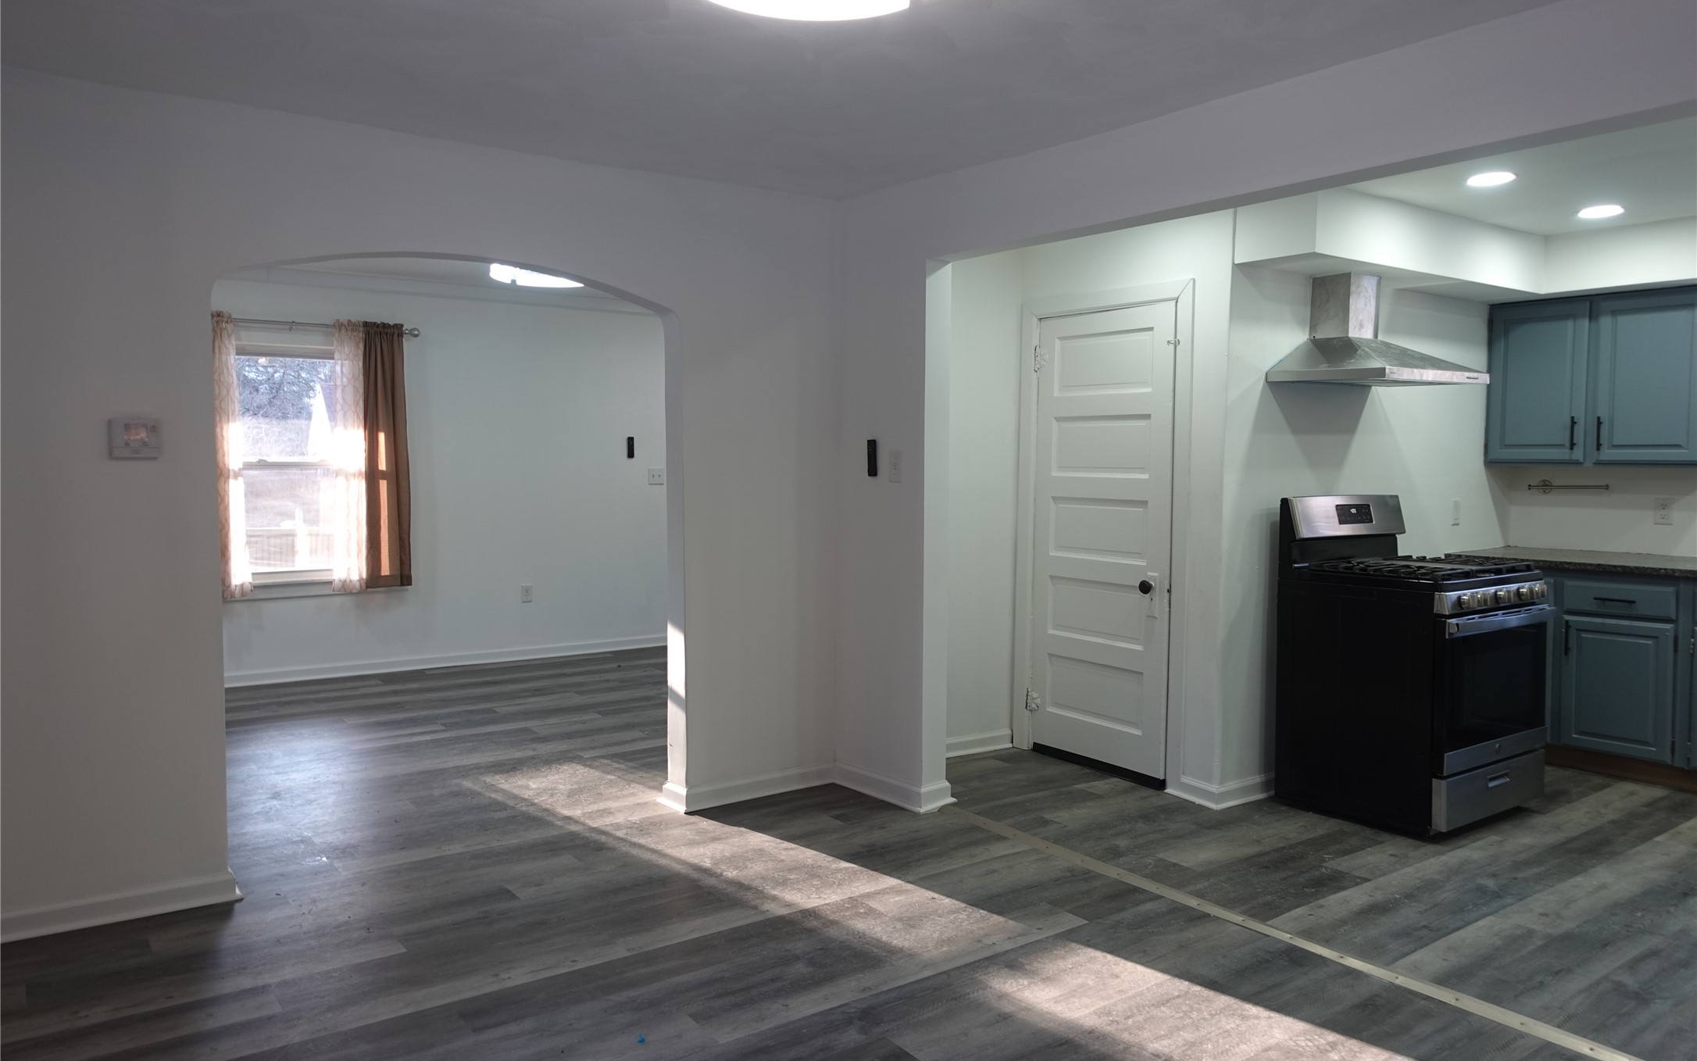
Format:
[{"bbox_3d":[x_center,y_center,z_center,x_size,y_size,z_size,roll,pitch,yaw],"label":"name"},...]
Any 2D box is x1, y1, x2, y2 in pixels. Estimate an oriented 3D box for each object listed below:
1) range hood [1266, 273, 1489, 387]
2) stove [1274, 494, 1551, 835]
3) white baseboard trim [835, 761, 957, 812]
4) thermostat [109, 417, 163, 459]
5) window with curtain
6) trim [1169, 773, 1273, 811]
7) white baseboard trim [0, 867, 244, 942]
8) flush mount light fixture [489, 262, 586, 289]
[{"bbox_3d":[2.098,-0.796,4.457,0.765,0.440,0.481,-3,5,-36],"label":"range hood"},{"bbox_3d":[2.230,0.482,4.439,0.757,1.203,0.725,-3,5,-36],"label":"stove"},{"bbox_3d":[0.198,1.020,4.589,0.242,0.090,0.515,-3,5,-36],"label":"white baseboard trim"},{"bbox_3d":[-2.051,-0.265,3.259,0.128,0.114,0.035,-3,5,-36],"label":"thermostat"},{"bbox_3d":[-3.187,-0.422,6.618,1.220,1.640,0.130,-3,5,-36],"label":"window with curtain"},{"bbox_3d":[1.497,1.026,4.596,0.330,0.090,0.280,-3,5,-36],"label":"trim"},{"bbox_3d":[-2.178,1.099,3.282,0.745,0.090,0.040,-2,5,-33],"label":"white baseboard trim"},{"bbox_3d":[-1.523,-1.340,5.683,0.500,0.165,0.500,-3,5,-36],"label":"flush mount light fixture"}]

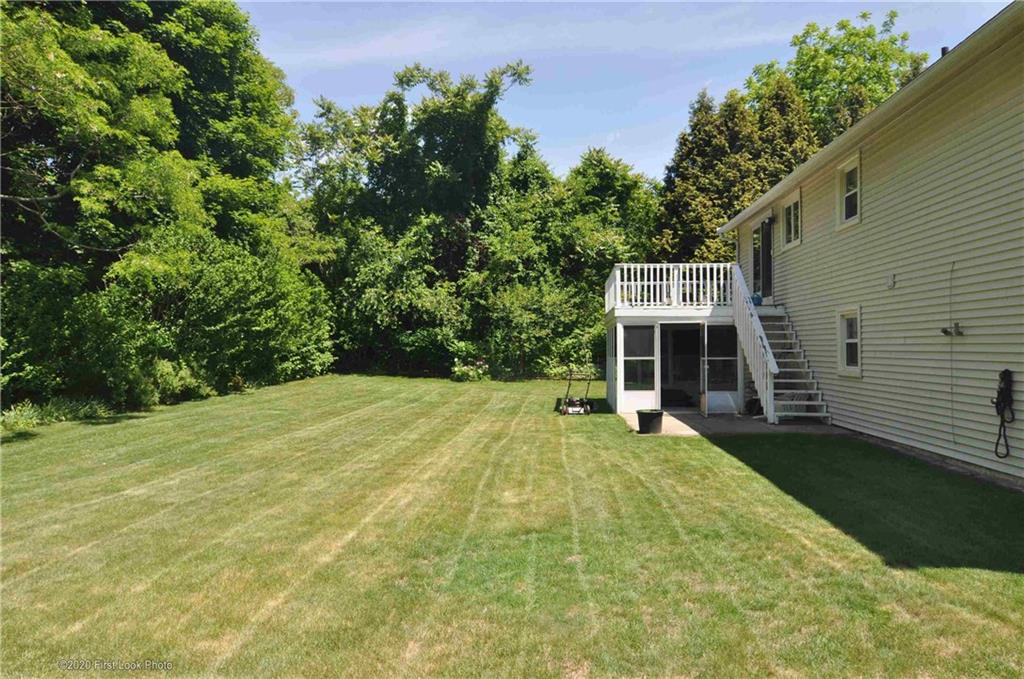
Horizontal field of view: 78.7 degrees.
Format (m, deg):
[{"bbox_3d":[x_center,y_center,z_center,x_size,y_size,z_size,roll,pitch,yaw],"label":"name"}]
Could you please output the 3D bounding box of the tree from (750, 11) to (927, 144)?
[{"bbox_3d":[16.000,-7.000,30.000,9.500,17.200,9.000,0,0,0],"label":"tree"}]

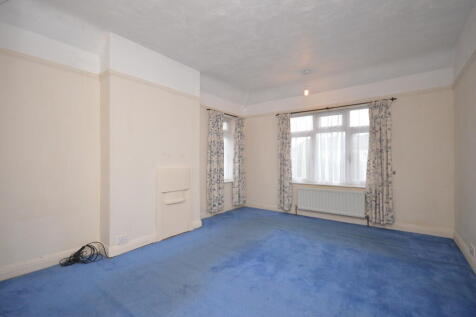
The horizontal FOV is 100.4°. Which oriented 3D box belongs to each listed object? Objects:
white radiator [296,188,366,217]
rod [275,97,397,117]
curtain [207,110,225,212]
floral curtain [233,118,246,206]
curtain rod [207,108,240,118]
[{"bbox_3d":[1.632,0.779,3.560,1.091,0.422,0.088,0,0,34],"label":"white radiator"},{"bbox_3d":[1.593,-0.901,3.564,1.985,0.049,0.059,0,0,34],"label":"rod"},{"bbox_3d":[-0.418,0.084,3.815,0.108,1.916,0.415,0,0,40],"label":"curtain"},{"bbox_3d":[0.028,0.068,4.349,0.108,1.896,0.395,0,0,40],"label":"floral curtain"},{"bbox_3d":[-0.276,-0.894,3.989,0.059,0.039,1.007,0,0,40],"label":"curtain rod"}]

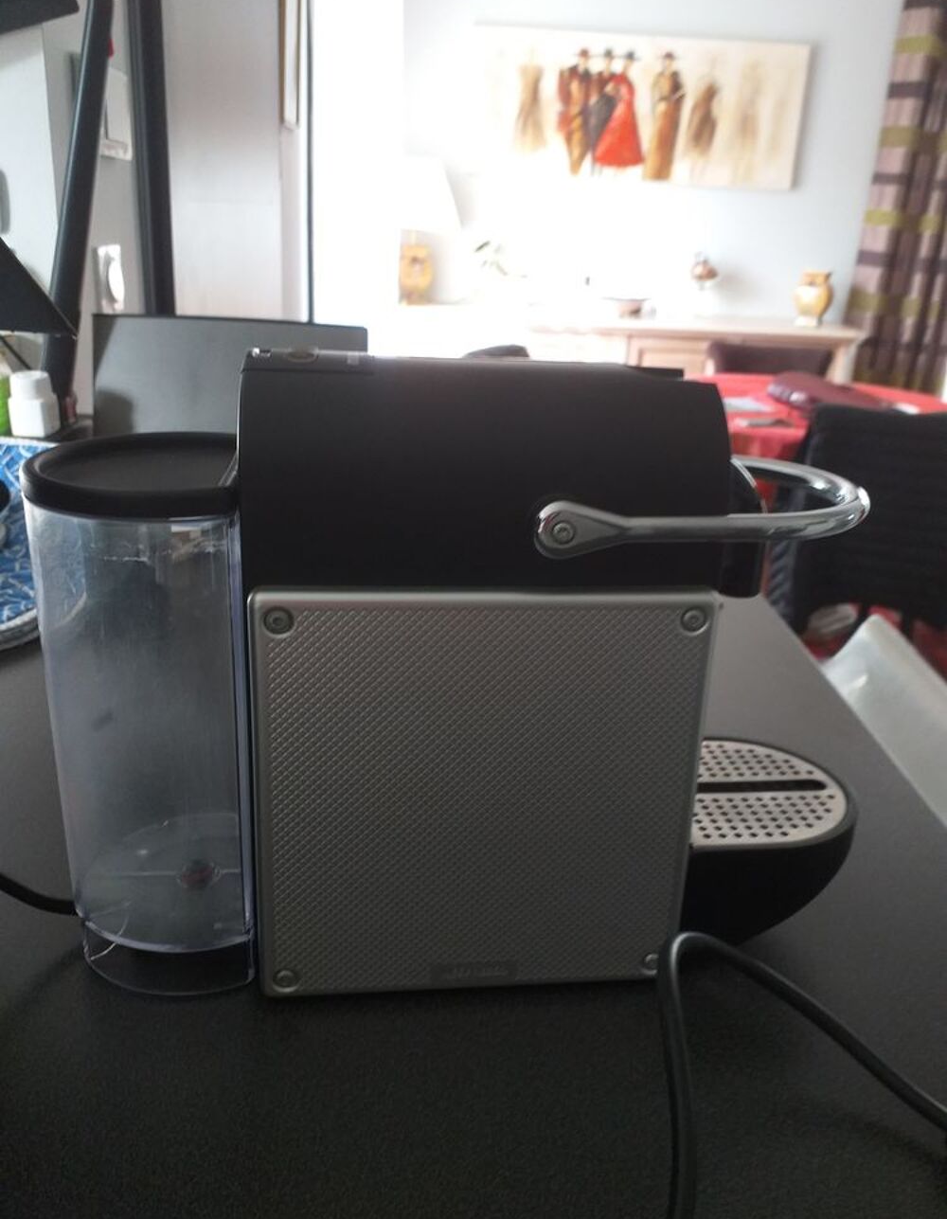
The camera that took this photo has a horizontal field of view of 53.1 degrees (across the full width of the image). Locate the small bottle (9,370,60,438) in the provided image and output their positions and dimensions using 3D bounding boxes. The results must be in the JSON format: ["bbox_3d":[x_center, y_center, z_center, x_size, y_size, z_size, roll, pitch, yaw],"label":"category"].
[{"bbox_3d":[-0.468,-0.219,1.008,0.037,0.063,0.037,2,17,0],"label":"small bottle"}]

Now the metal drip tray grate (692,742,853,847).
[{"bbox_3d":[0.116,0.080,0.412,0.088,0.008,0.092,0,17,-7],"label":"metal drip tray grate"}]

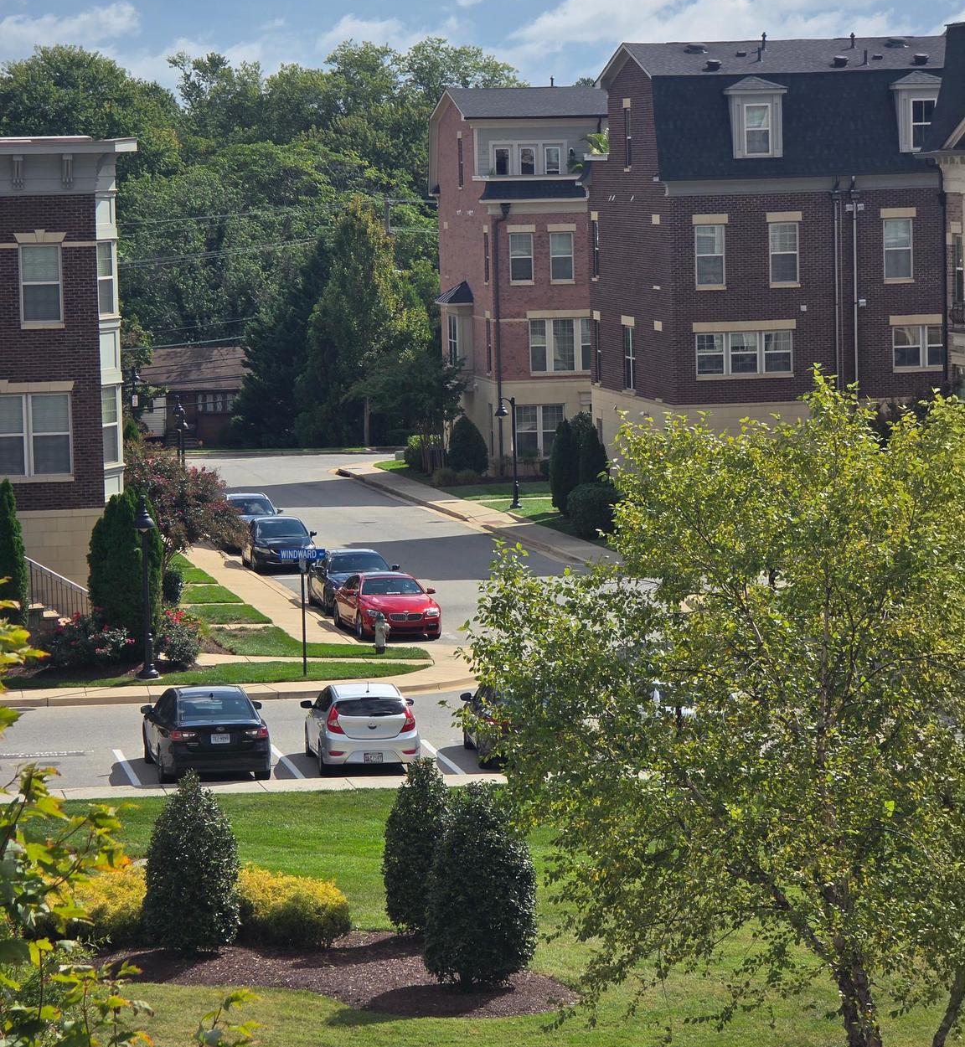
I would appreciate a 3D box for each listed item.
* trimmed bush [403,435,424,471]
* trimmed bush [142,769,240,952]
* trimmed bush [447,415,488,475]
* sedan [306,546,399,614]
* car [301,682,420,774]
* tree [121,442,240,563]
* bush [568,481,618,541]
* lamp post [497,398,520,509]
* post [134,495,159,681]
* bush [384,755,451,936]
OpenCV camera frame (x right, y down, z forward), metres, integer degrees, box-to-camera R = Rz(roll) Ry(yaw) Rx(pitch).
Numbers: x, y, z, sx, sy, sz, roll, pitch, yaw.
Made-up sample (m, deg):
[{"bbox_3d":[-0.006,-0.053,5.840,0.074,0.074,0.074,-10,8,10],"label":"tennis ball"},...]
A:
[{"bbox_3d":[-2.667,-2.766,164.447,1.050,1.420,1.050,-2,5,-10],"label":"trimmed bush"},{"bbox_3d":[-3.752,4.273,54.799,1.240,2.340,1.240,-2,5,-10],"label":"trimmed bush"},{"bbox_3d":[-0.576,-2.898,156.696,1.520,2.280,1.520,-1,5,0],"label":"trimmed bush"},{"bbox_3d":[-3.038,1.272,101.608,1.870,1.460,4.900,-2,5,-10],"label":"sedan"},{"bbox_3d":[-2.090,3.353,72.772,1.720,1.440,4.120,-2,5,-8],"label":"car"},{"bbox_3d":[-7.452,-0.034,104.331,3.000,3.720,3.000,-2,5,-10],"label":"tree"},{"bbox_3d":[3.224,-0.469,122.509,1.500,1.550,1.500,-2,5,-9],"label":"bush"},{"bbox_3d":[0.823,-2.298,138.302,0.840,3.620,0.380,-2,5,-10],"label":"lamp post"},{"bbox_3d":[-6.529,1.268,83.308,0.400,3.620,0.800,-2,5,-10],"label":"post"},{"bbox_3d":[-0.808,4.162,55.682,1.020,2.220,1.020,-2,5,-9],"label":"bush"}]

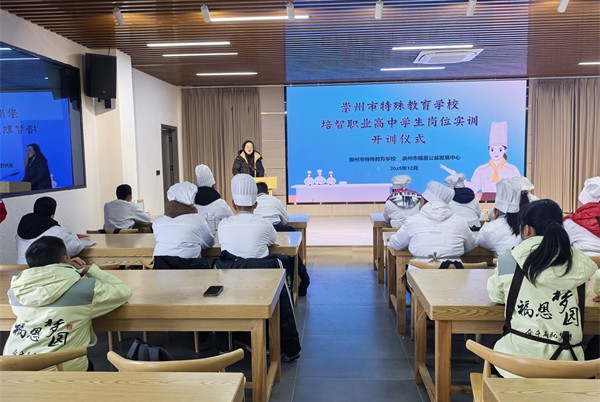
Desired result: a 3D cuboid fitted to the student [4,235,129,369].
[{"bbox_3d":[-1.185,0.750,2.450,0.580,1.160,0.720,1,6,16],"label":"student"}]

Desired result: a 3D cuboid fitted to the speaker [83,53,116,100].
[{"bbox_3d":[-2.558,-1.585,5.983,0.390,0.570,0.360,-4,13,-29],"label":"speaker"}]

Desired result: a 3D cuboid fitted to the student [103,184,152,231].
[{"bbox_3d":[-2.038,0.422,5.649,0.520,1.230,0.750,0,6,12],"label":"student"}]

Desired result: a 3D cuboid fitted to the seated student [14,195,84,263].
[{"bbox_3d":[-2.041,0.565,3.956,0.490,1.220,0.720,1,5,24],"label":"seated student"}]

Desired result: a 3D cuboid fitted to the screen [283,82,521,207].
[{"bbox_3d":[2.226,-1.213,10.001,5.000,2.540,0.100,-1,6,4],"label":"screen"}]

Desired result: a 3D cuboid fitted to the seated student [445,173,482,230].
[{"bbox_3d":[1.821,0.342,5.297,0.480,1.310,0.700,0,5,4],"label":"seated student"}]

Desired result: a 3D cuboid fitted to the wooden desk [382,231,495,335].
[{"bbox_3d":[2.005,0.718,4.227,2.400,0.750,0.785,0,5,4],"label":"wooden desk"}]

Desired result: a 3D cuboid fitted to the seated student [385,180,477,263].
[{"bbox_3d":[1.060,0.494,3.733,0.640,1.310,0.740,-1,5,1],"label":"seated student"}]

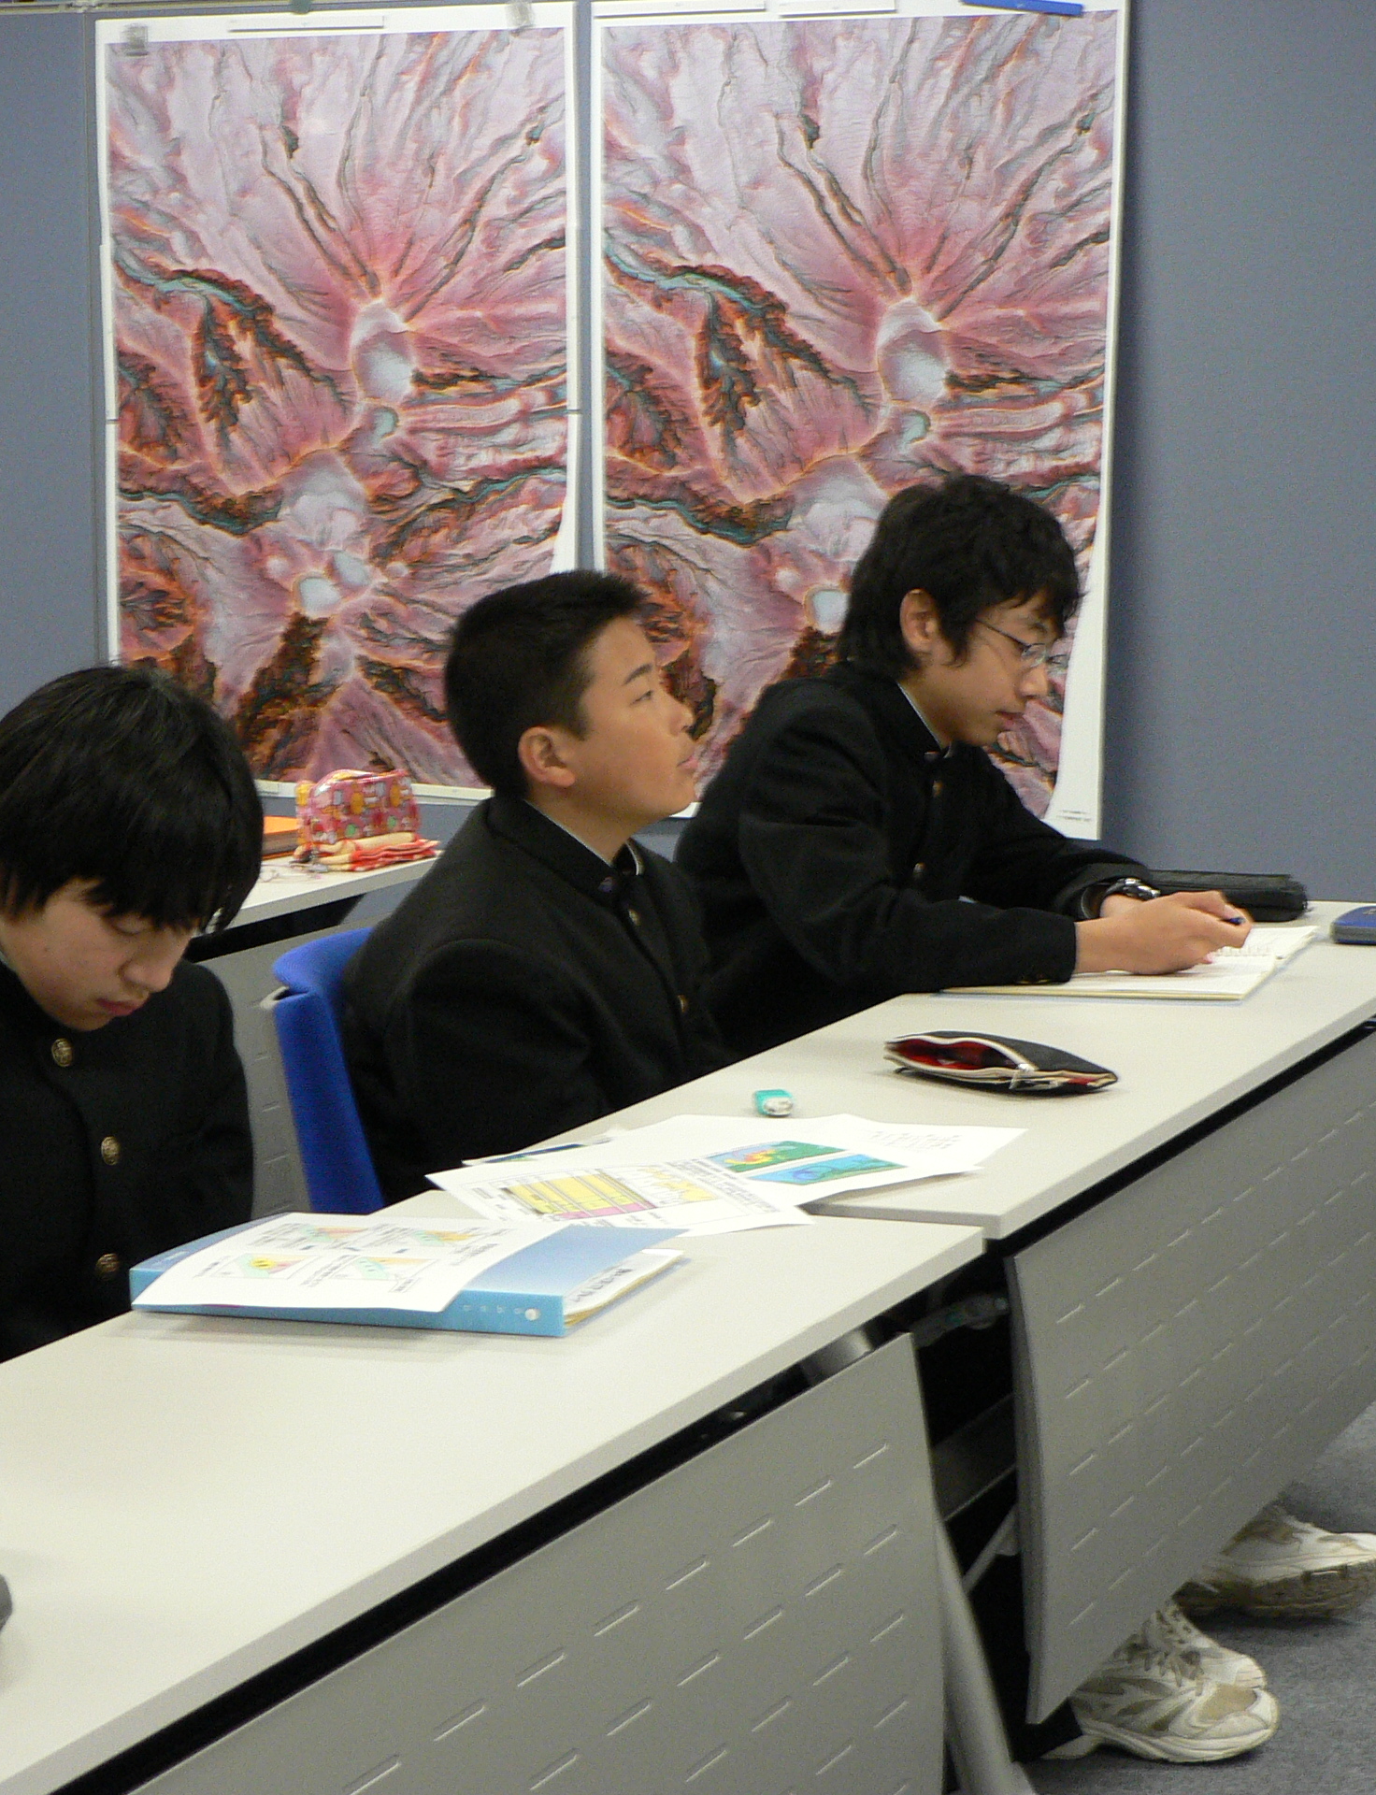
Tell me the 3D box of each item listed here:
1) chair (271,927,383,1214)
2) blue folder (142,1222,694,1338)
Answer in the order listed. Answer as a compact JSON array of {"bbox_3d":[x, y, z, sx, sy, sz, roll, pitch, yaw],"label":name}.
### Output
[{"bbox_3d":[-0.061,0.442,3.881,0.550,0.800,0.500,4,9,29],"label":"chair"},{"bbox_3d":[-0.191,0.259,2.857,0.308,0.030,0.230,2,8,19],"label":"blue folder"}]

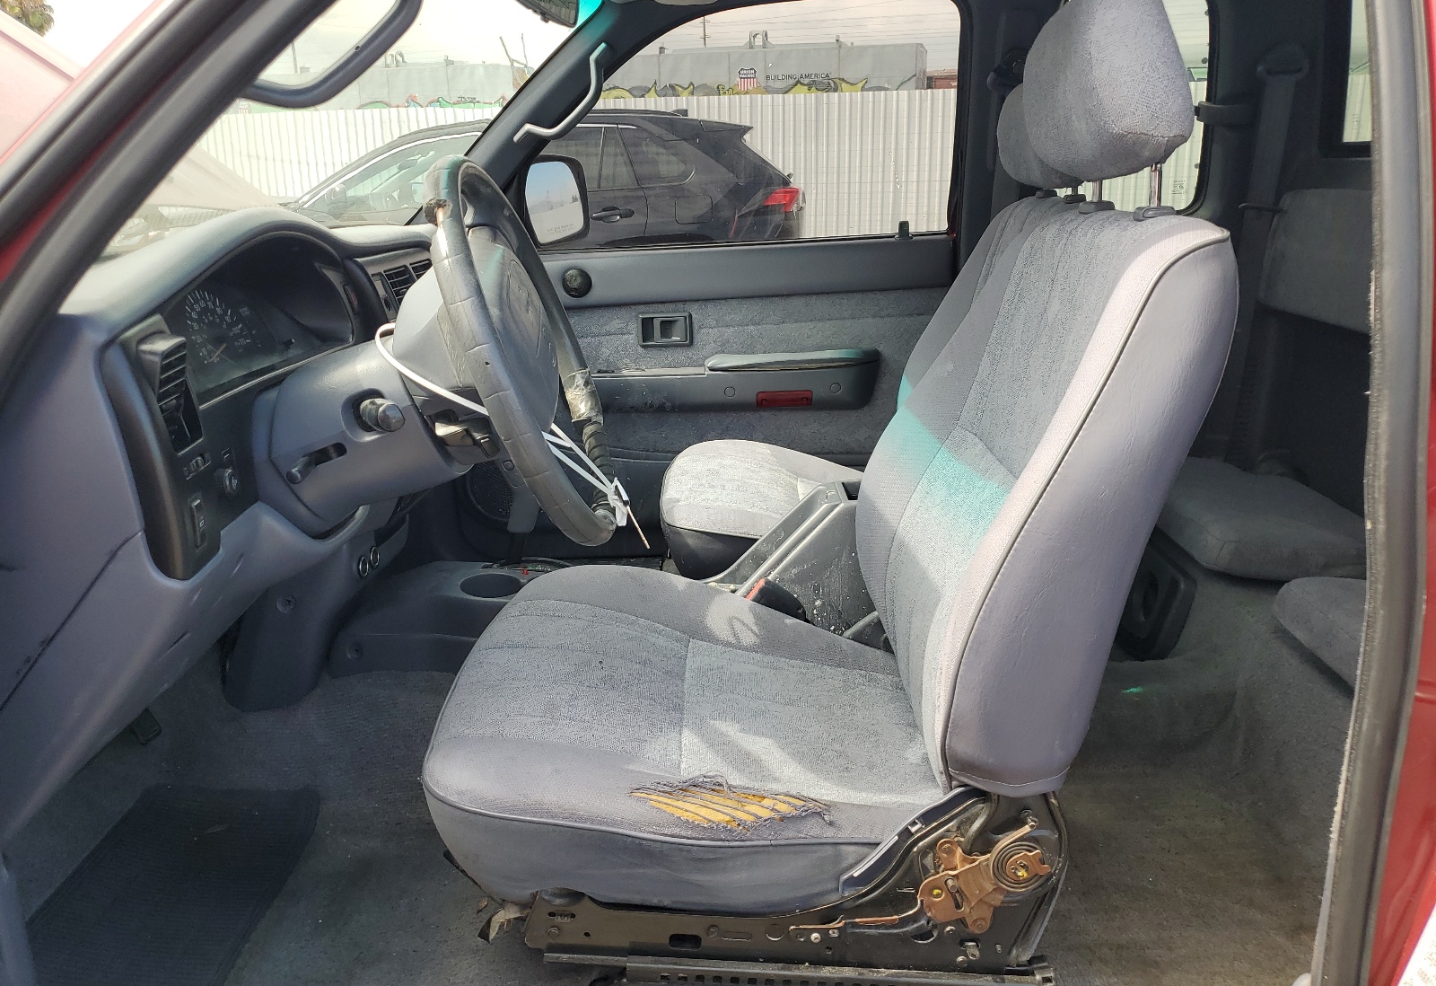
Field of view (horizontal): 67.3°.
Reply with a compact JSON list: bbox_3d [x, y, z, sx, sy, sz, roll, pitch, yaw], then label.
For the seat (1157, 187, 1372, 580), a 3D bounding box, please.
[{"bbox_3d":[0.897,-0.217,1.755,0.350,0.536,0.546,0,14,3],"label":"seat"}]

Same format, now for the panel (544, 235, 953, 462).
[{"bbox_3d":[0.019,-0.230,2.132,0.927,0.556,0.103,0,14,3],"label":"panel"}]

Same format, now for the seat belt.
[{"bbox_3d":[0.954,-0.421,1.971,0.185,0.762,0.093,0,14,3],"label":"seat belt"}]

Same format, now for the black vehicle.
[{"bbox_3d":[-1.497,-1.869,8.145,4.600,1.700,1.860,1,14,9],"label":"black vehicle"}]

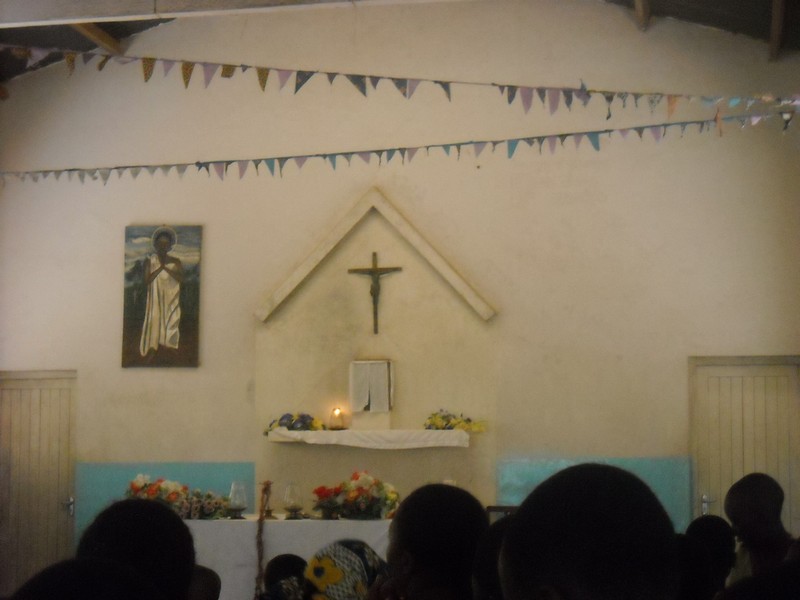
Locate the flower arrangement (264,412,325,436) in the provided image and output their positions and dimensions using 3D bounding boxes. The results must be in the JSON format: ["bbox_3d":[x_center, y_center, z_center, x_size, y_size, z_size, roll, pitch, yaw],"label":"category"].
[{"bbox_3d":[-0.835,0.996,14.041,0.450,0.182,0.220,-2,-5,13],"label":"flower arrangement"}]

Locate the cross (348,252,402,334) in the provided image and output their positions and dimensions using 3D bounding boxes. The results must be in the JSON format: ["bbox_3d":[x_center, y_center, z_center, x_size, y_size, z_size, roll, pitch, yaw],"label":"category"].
[{"bbox_3d":[-0.198,-0.051,14.138,0.426,0.644,0.070,-2,-5,13],"label":"cross"}]

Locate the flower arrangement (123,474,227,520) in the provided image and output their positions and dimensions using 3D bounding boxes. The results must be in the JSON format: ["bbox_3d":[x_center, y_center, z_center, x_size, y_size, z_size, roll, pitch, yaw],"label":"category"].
[{"bbox_3d":[-1.572,1.396,12.427,0.681,0.315,0.300,-2,-5,13],"label":"flower arrangement"}]

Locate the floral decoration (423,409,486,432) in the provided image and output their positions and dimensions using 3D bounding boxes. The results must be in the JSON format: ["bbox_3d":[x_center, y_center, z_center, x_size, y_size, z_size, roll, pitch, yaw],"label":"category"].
[{"bbox_3d":[0.435,0.944,13.744,0.448,0.177,0.220,-2,-5,13],"label":"floral decoration"}]

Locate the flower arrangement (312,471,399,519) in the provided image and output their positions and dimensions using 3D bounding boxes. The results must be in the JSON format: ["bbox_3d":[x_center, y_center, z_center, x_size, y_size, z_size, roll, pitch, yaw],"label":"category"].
[{"bbox_3d":[-0.305,1.342,12.131,0.528,0.321,0.320,-2,-5,13],"label":"flower arrangement"}]

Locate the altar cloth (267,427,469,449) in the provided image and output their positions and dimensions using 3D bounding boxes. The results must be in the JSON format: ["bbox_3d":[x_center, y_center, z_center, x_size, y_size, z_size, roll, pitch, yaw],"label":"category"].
[{"bbox_3d":[-0.258,1.092,13.917,1.559,0.153,0.360,-2,-5,13],"label":"altar cloth"}]

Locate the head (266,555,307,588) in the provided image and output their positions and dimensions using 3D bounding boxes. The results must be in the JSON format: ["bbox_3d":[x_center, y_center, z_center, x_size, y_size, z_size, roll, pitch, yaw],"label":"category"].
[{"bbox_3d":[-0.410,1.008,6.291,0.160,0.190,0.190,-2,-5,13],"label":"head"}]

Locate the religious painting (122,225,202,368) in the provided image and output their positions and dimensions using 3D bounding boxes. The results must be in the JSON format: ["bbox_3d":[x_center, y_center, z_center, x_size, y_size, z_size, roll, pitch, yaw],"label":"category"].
[{"bbox_3d":[-1.971,-0.027,14.578,0.684,1.177,0.040,-2,-5,13],"label":"religious painting"}]

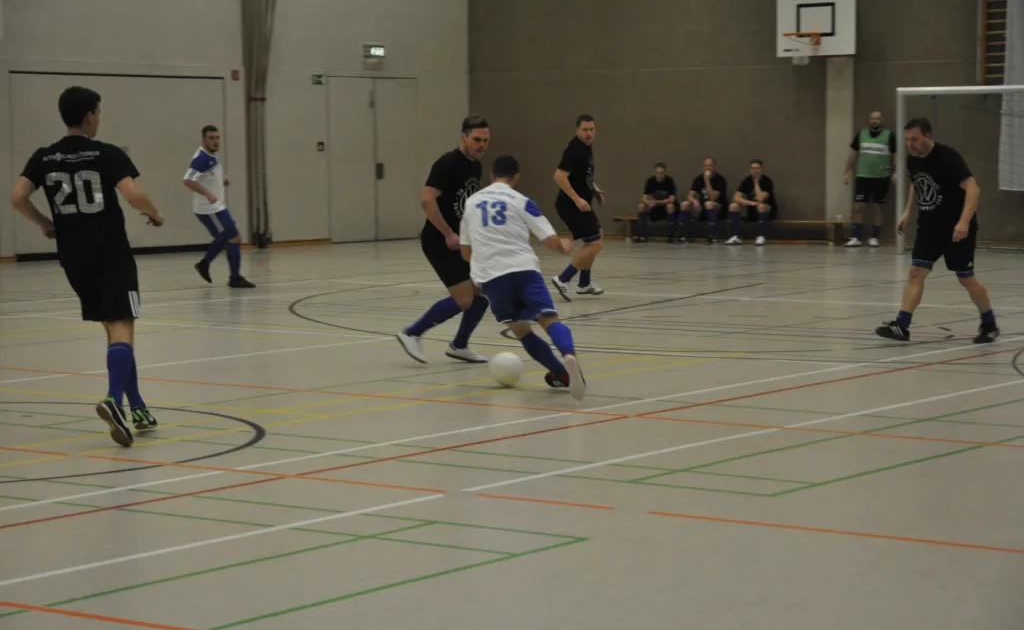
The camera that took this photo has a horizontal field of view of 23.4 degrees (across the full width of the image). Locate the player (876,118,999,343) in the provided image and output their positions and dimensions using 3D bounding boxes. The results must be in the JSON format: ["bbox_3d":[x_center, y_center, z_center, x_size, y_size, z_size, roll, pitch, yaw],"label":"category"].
[{"bbox_3d":[3.254,-0.646,18.900,0.700,1.688,0.760,4,6,45],"label":"player"}]

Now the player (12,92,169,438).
[{"bbox_3d":[-2.302,-0.289,13.400,0.740,1.863,0.620,1,5,23],"label":"player"}]

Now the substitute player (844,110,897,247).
[{"bbox_3d":[4.932,-1.858,34.000,0.680,1.842,0.380,1,4,15],"label":"substitute player"}]

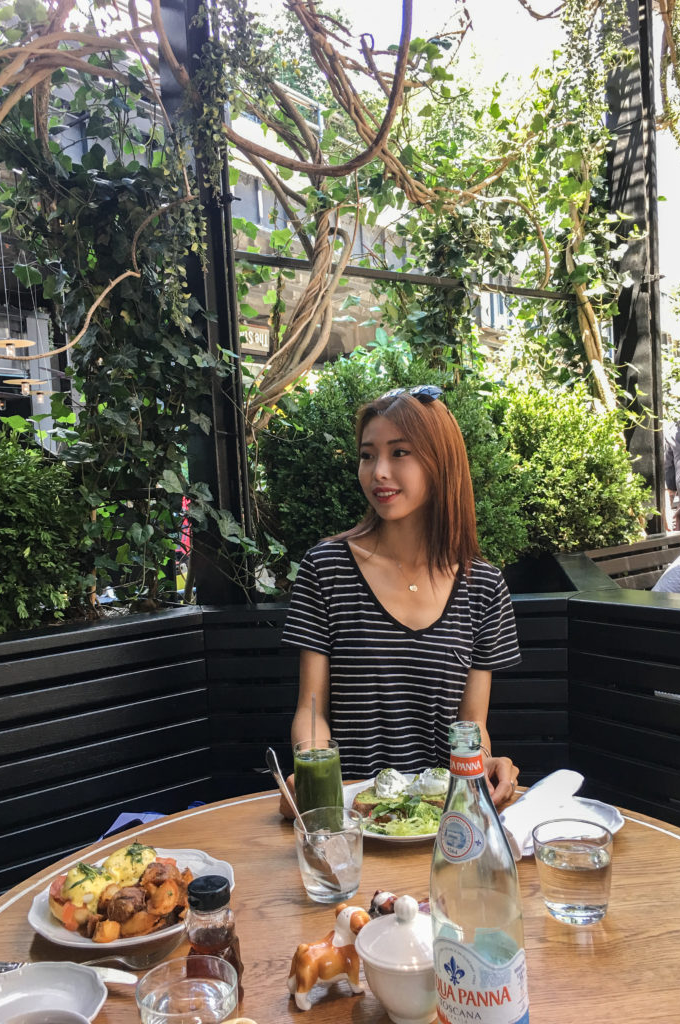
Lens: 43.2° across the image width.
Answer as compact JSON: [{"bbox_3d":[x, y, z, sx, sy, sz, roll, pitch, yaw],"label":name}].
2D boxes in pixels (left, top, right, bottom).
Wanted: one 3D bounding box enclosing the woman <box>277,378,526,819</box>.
[{"bbox_3d":[0.111,0.450,1.359,0.450,1.290,0.640,-3,2,3],"label":"woman"}]

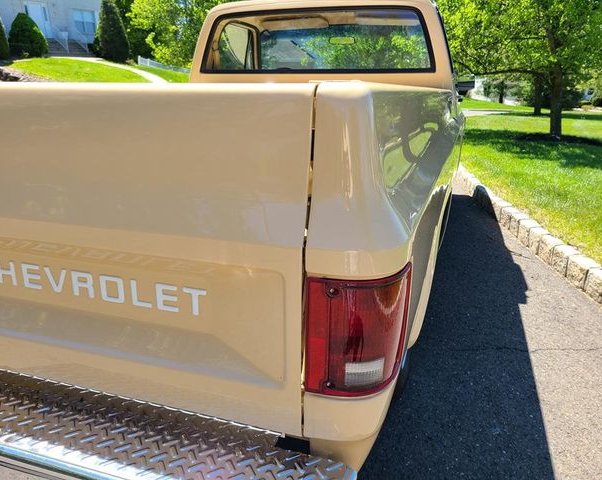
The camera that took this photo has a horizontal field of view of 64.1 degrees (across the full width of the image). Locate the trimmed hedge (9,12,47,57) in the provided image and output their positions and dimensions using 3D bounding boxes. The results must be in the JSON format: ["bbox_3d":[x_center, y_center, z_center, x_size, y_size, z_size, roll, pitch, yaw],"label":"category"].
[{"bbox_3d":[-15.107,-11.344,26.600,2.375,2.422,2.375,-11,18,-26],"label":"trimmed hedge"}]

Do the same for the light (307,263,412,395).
[{"bbox_3d":[0.103,0.164,0.869,0.161,0.224,0.119,6,18,18],"label":"light"}]

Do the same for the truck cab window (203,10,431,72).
[{"bbox_3d":[0.067,-1.300,3.171,1.597,0.377,0.090,6,10,18],"label":"truck cab window"}]

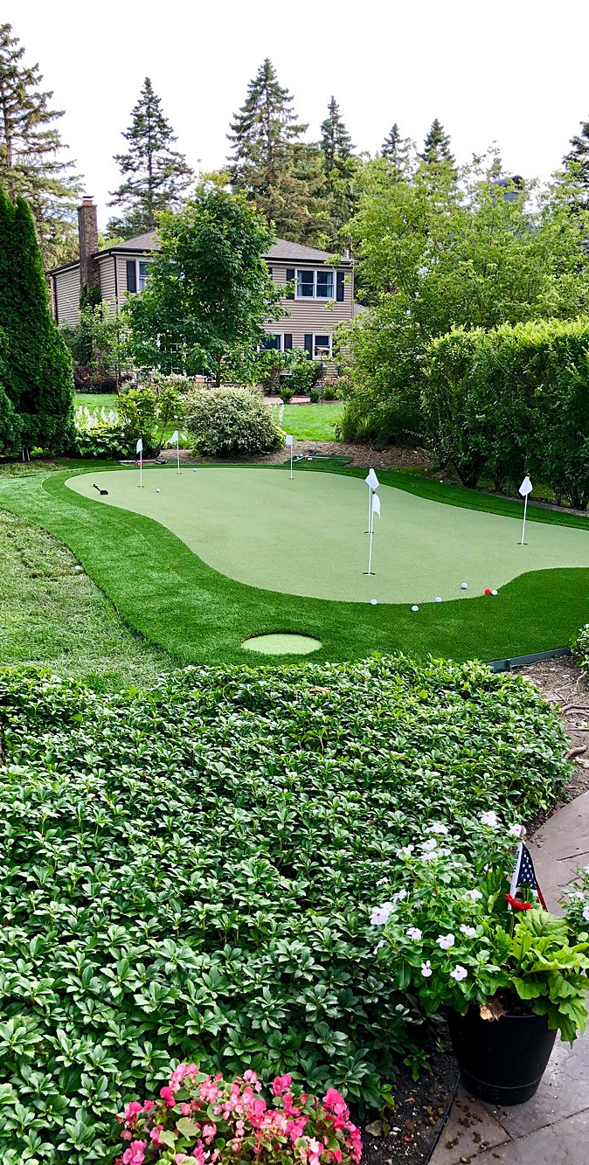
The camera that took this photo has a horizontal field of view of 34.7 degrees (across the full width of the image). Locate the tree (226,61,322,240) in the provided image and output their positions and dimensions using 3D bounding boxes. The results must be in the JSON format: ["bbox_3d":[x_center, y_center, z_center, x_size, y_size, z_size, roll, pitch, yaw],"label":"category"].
[{"bbox_3d":[-1.269,-24.348,64.093,6.563,20.459,7.000,0,13,0],"label":"tree"}]

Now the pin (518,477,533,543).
[{"bbox_3d":[2.323,-0.735,9.478,0.140,0.710,0.100,0,13,0],"label":"pin"}]

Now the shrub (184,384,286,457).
[{"bbox_3d":[-1.232,-3.287,18.893,2.044,1.299,1.850,0,13,0],"label":"shrub"}]

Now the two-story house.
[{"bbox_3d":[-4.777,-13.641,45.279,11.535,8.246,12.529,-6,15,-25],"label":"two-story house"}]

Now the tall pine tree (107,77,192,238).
[{"bbox_3d":[-9.865,-23.862,64.227,5.770,19.309,6.200,0,13,0],"label":"tall pine tree"}]

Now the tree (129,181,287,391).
[{"bbox_3d":[-2.559,-7.947,26.894,4.572,6.379,4.400,0,13,0],"label":"tree"}]

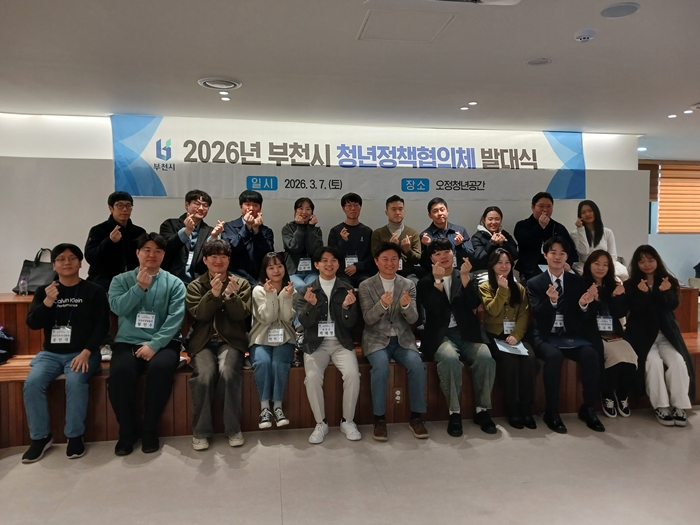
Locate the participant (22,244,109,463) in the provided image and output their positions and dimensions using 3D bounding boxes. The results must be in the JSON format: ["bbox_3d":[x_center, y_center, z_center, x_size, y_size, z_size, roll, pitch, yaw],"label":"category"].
[{"bbox_3d":[-1.948,0.549,3.706,0.540,1.340,0.700,-1,4,-12],"label":"participant"}]

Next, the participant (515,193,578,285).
[{"bbox_3d":[1.856,0.004,5.110,0.630,1.320,0.780,0,3,8],"label":"participant"}]

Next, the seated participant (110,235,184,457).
[{"bbox_3d":[-1.405,0.505,3.816,0.570,1.413,0.770,-1,3,-11],"label":"seated participant"}]

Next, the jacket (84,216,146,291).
[{"bbox_3d":[-1.956,-0.035,4.613,0.570,0.723,0.420,-1,3,-14],"label":"jacket"}]

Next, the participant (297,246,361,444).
[{"bbox_3d":[-0.158,0.548,4.006,0.480,1.306,0.740,0,3,-6],"label":"participant"}]

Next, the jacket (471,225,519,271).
[{"bbox_3d":[1.343,-0.093,5.139,0.500,0.550,0.420,0,3,6],"label":"jacket"}]

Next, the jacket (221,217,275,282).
[{"bbox_3d":[-0.893,-0.052,4.775,0.500,0.699,0.420,-1,3,-10],"label":"jacket"}]

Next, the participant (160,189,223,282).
[{"bbox_3d":[-1.329,0.041,4.573,0.550,1.310,0.760,-1,4,-14],"label":"participant"}]

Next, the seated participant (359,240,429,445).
[{"bbox_3d":[0.330,0.529,4.089,0.520,1.334,0.760,0,3,-6],"label":"seated participant"}]

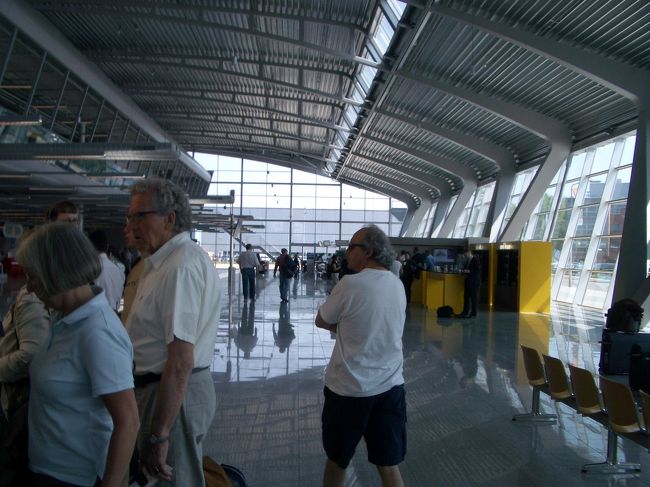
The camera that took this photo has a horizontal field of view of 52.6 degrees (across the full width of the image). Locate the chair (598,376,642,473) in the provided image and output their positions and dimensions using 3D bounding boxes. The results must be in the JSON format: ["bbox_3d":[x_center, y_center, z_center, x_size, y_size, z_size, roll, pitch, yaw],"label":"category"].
[{"bbox_3d":[2.182,1.335,4.734,0.540,0.700,0.500,1,-1,-3],"label":"chair"}]

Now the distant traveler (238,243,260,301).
[{"bbox_3d":[-2.417,0.953,21.144,0.600,1.800,0.380,1,-1,-3],"label":"distant traveler"}]

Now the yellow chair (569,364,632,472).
[{"bbox_3d":[2.151,1.344,5.281,0.540,0.700,0.500,1,-1,-3],"label":"yellow chair"}]

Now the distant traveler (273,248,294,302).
[{"bbox_3d":[-1.310,1.021,21.315,0.560,1.720,0.460,2,-1,-20],"label":"distant traveler"}]

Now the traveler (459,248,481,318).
[{"bbox_3d":[3.805,1.047,17.164,0.460,1.760,0.500,2,-1,-28],"label":"traveler"}]

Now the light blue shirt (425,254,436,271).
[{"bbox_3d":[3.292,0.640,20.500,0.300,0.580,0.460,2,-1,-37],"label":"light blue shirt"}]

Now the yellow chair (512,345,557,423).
[{"bbox_3d":[2.090,1.361,6.375,0.540,0.700,0.500,1,-1,-3],"label":"yellow chair"}]

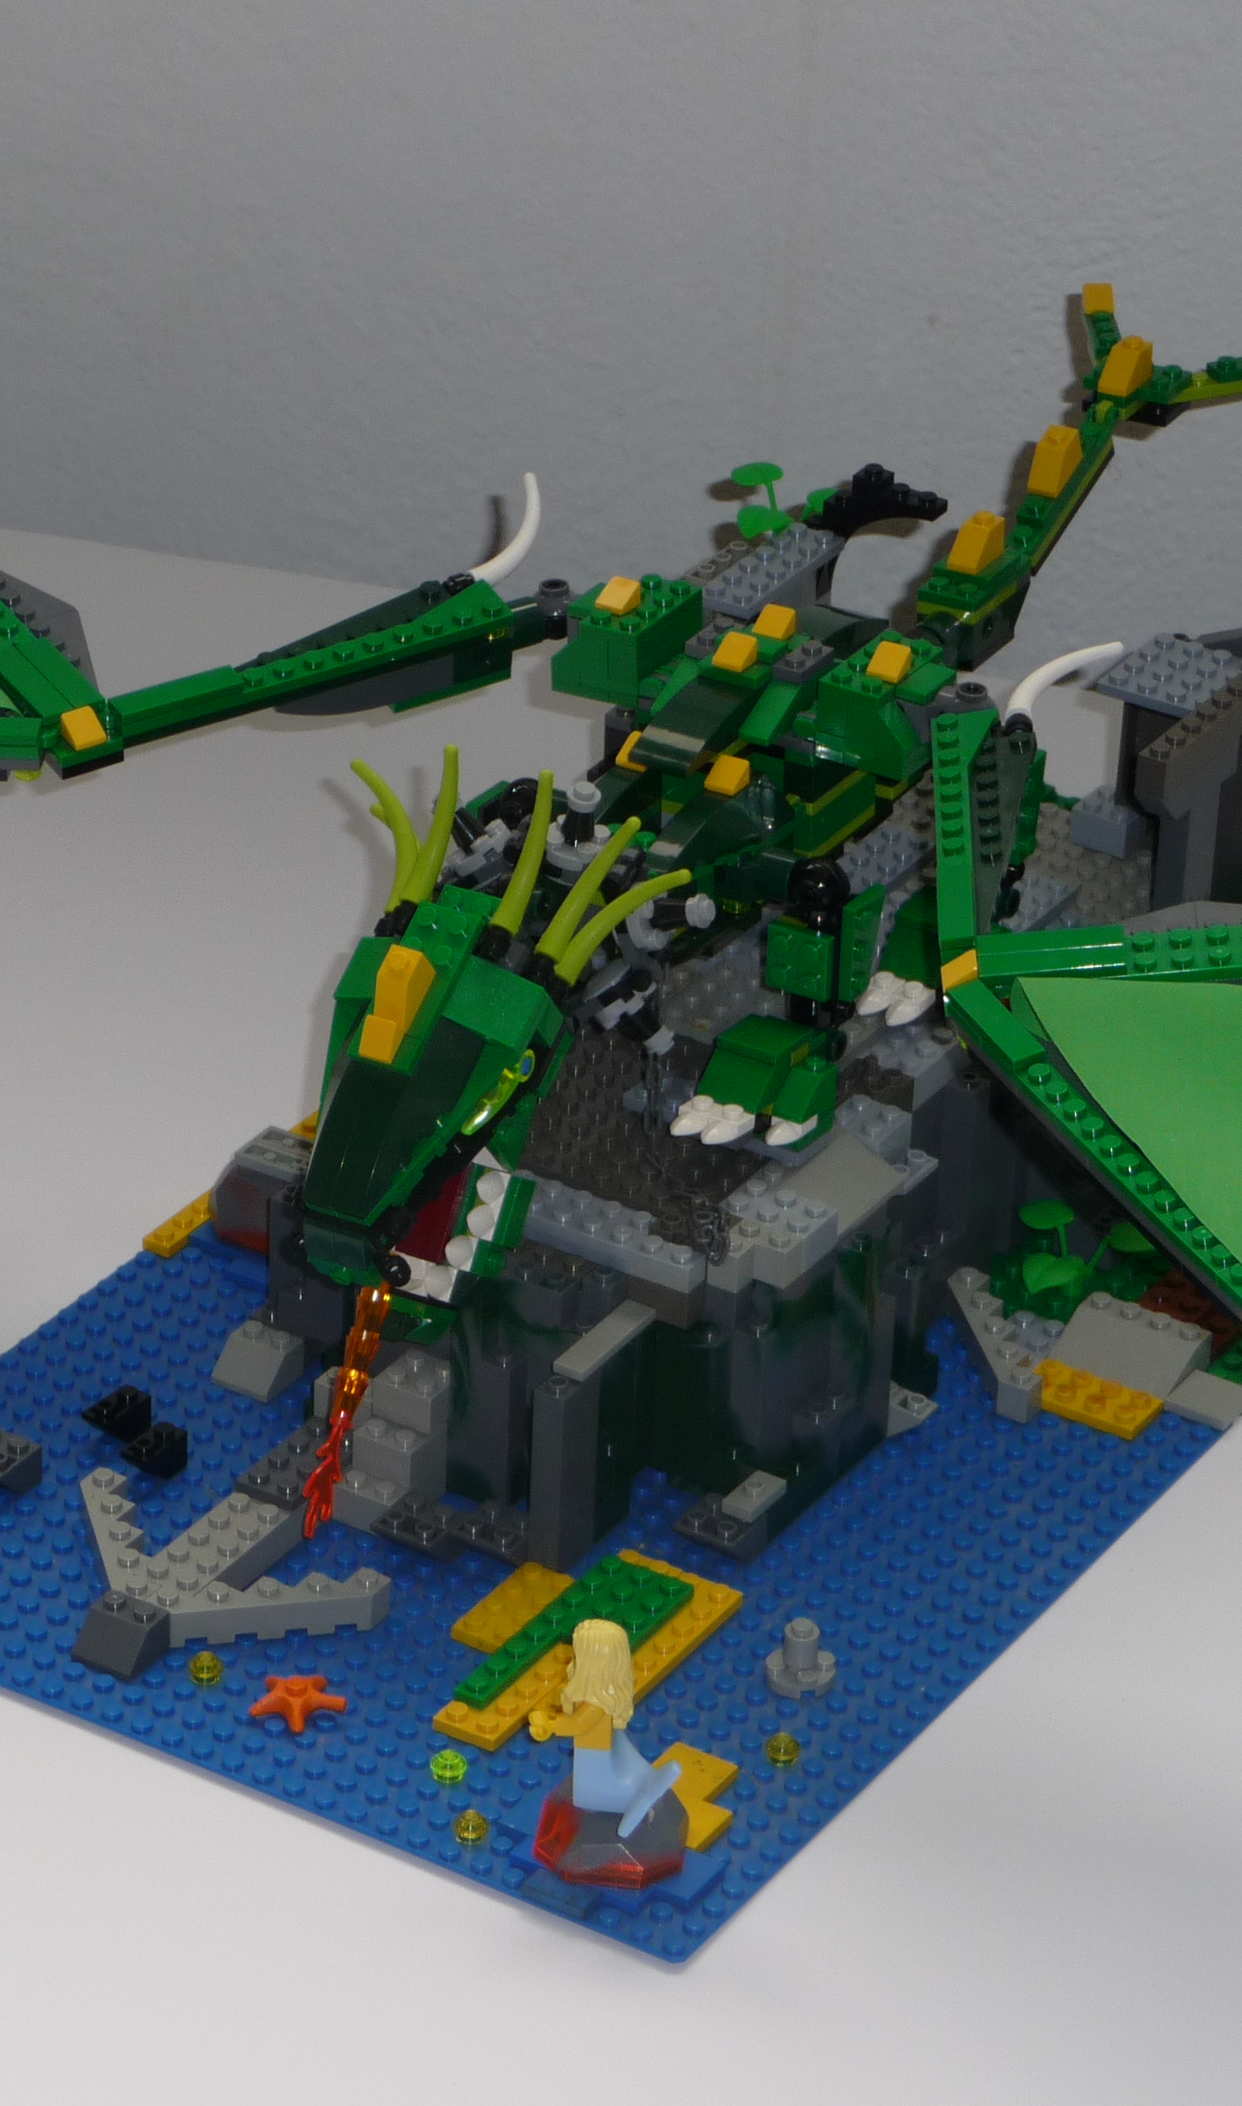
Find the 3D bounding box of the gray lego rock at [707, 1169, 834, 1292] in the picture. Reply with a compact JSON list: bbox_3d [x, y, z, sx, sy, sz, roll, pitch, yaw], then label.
[{"bbox_3d":[0.033,0.042,1.556,0.024,0.011,0.036,19,33,26],"label":"gray lego rock"}]

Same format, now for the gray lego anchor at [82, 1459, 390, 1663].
[{"bbox_3d":[-0.094,0.117,1.533,0.080,0.011,0.048,19,33,26],"label":"gray lego anchor"}]

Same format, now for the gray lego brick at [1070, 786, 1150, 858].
[{"bbox_3d":[0.126,-0.059,1.733,0.016,0.011,0.016,19,33,26],"label":"gray lego brick"}]

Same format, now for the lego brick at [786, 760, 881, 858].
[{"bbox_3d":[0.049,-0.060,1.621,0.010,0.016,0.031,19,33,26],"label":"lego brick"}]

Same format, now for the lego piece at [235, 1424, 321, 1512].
[{"bbox_3d":[-0.073,0.095,1.560,0.016,0.005,0.032,19,33,26],"label":"lego piece"}]

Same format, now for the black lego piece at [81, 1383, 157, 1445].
[{"bbox_3d":[-0.117,0.085,1.586,0.008,0.011,0.016,19,33,26],"label":"black lego piece"}]

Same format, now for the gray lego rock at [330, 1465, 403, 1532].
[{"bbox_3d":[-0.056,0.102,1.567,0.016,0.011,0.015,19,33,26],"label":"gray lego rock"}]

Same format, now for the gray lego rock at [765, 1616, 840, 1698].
[{"bbox_3d":[0.040,0.133,1.517,0.016,0.015,0.016,2,30,-1],"label":"gray lego rock"}]

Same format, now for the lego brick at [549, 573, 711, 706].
[{"bbox_3d":[0.001,-0.101,1.649,0.024,0.021,0.032,14,32,27],"label":"lego brick"}]

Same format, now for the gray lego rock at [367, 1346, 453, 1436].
[{"bbox_3d":[-0.047,0.077,1.564,0.016,0.011,0.016,19,33,26],"label":"gray lego rock"}]

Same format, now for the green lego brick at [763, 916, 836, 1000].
[{"bbox_3d":[0.042,-0.021,1.585,0.016,0.016,0.005,19,33,26],"label":"green lego brick"}]

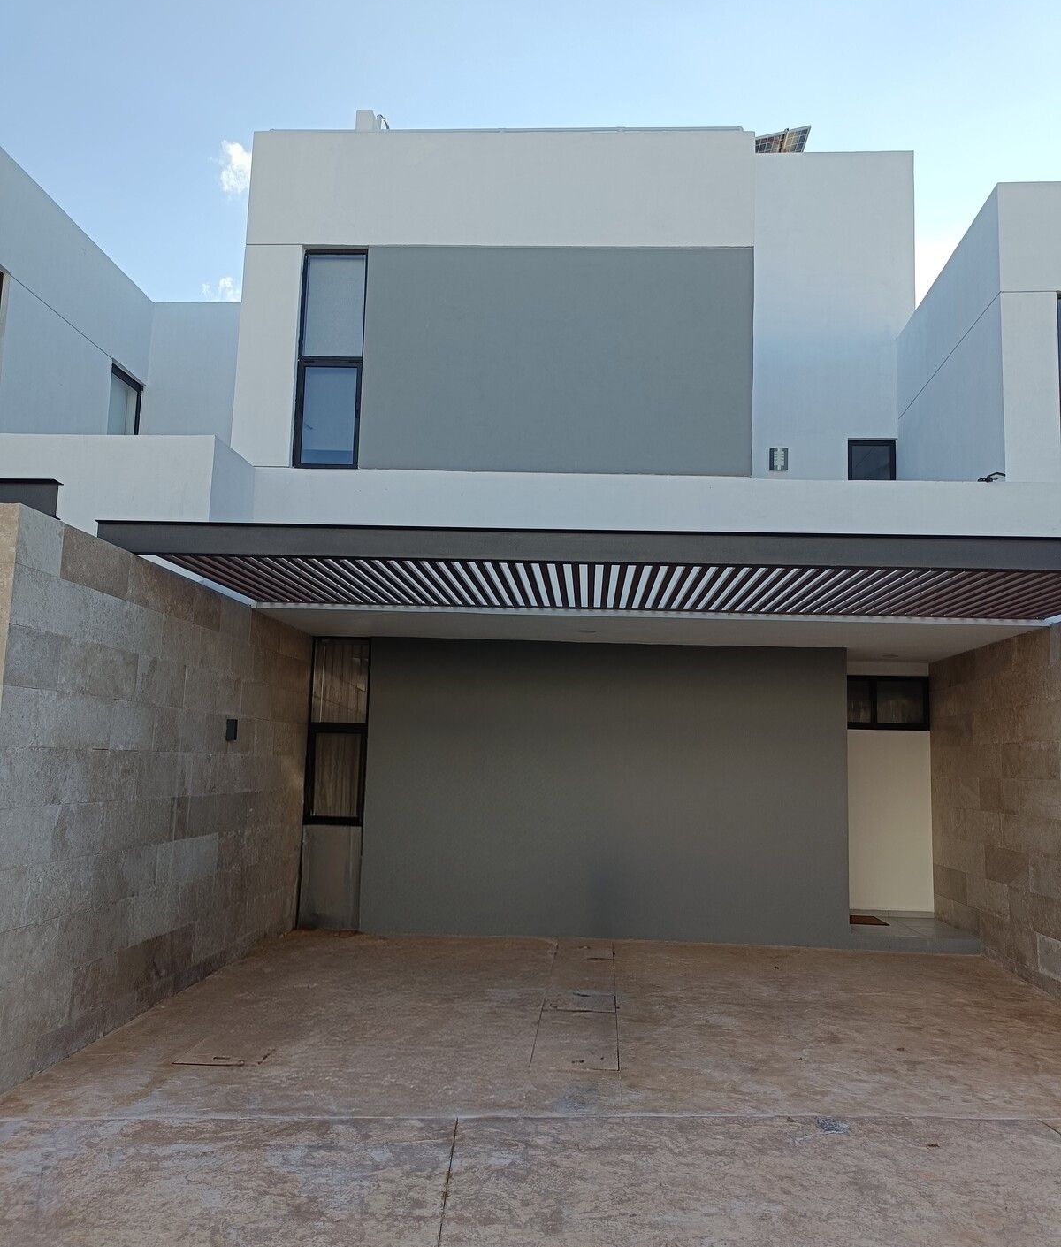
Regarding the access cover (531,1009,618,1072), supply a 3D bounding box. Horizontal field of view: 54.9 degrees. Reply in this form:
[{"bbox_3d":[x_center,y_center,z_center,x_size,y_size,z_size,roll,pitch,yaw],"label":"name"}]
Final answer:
[{"bbox_3d":[0.284,2.546,6.231,0.500,0.040,1.270,1,-8,5],"label":"access cover"}]

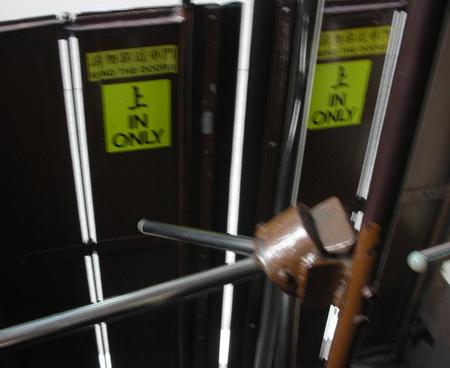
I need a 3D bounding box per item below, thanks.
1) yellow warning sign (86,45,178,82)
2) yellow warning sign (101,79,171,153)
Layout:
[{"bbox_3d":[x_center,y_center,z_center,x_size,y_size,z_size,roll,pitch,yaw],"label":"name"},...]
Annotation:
[{"bbox_3d":[-0.172,-0.228,1.147,0.171,0.058,0.006,-8,37,-15],"label":"yellow warning sign"},{"bbox_3d":[-0.173,-0.134,1.217,0.133,0.154,0.006,-8,37,-15],"label":"yellow warning sign"}]

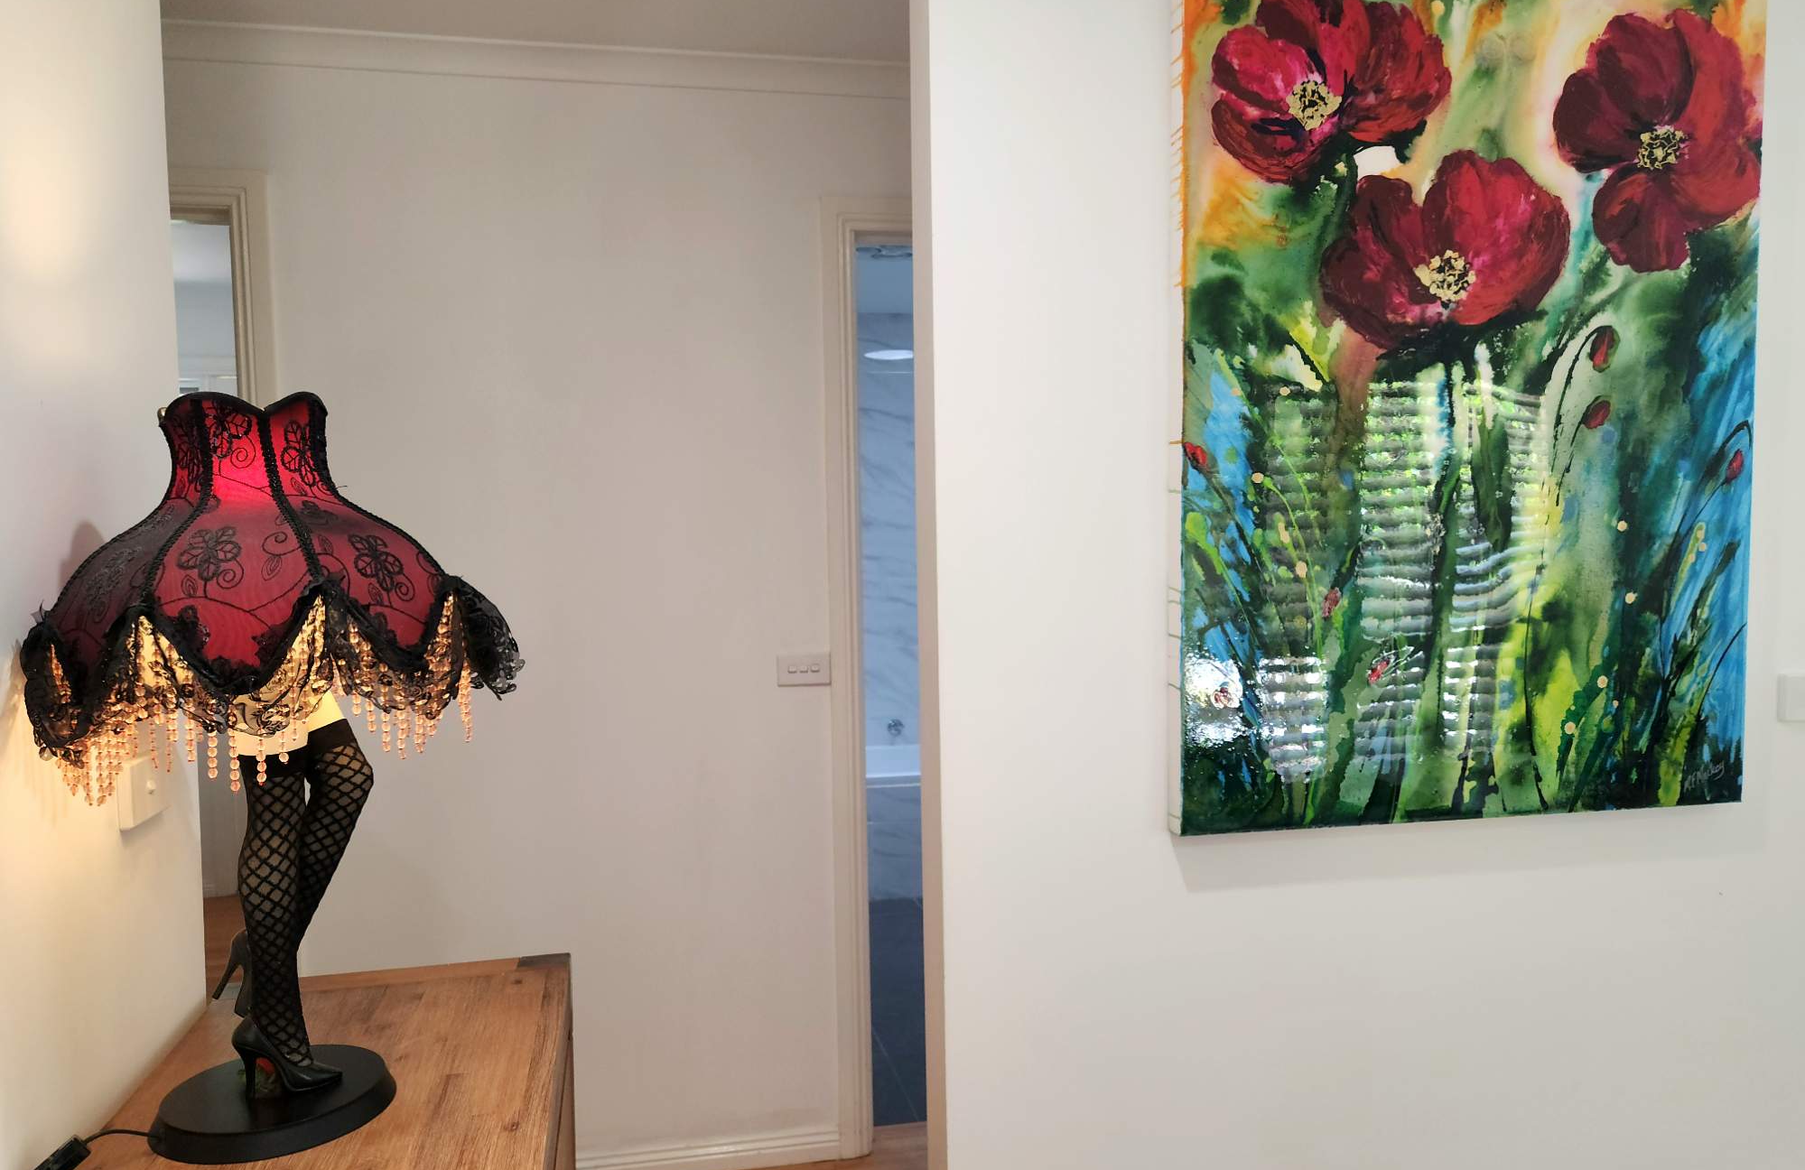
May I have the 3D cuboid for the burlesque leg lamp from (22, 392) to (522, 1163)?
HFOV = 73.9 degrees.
[{"bbox_3d":[-0.683,0.195,1.336,0.455,0.805,0.450,-2,4,-22],"label":"burlesque leg lamp"}]

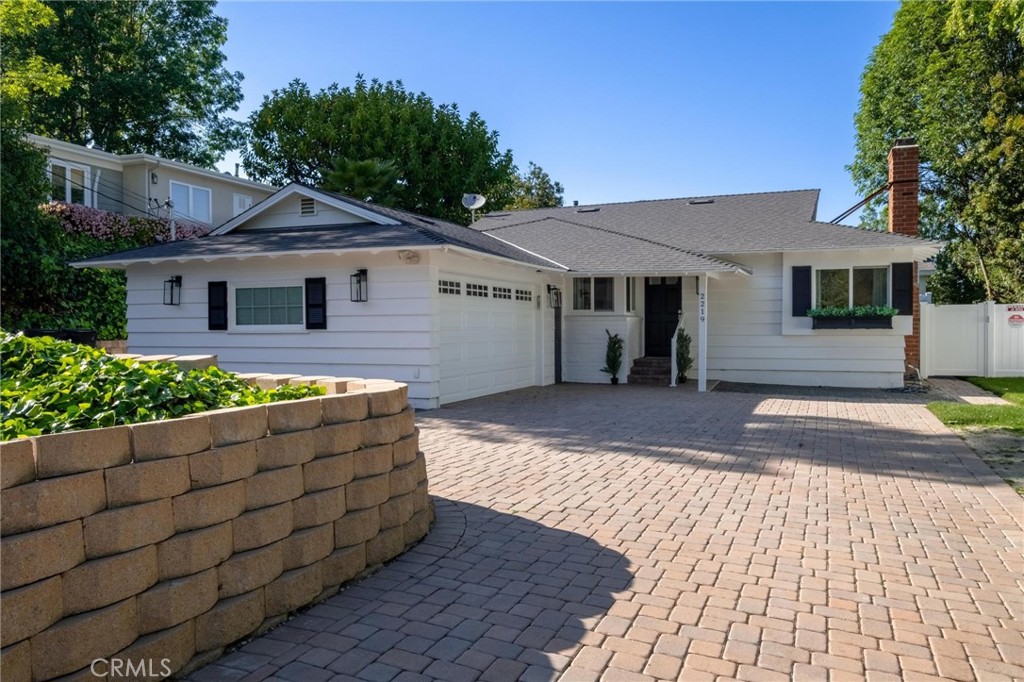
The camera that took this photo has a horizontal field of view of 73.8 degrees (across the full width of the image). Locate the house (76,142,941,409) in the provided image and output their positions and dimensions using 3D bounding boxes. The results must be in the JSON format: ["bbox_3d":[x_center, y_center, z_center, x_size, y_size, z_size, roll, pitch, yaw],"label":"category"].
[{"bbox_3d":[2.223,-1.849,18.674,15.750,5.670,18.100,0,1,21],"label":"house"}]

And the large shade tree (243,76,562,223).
[{"bbox_3d":[-5.000,-5.450,29.500,13.000,11.500,12.000,0,1,21],"label":"large shade tree"}]

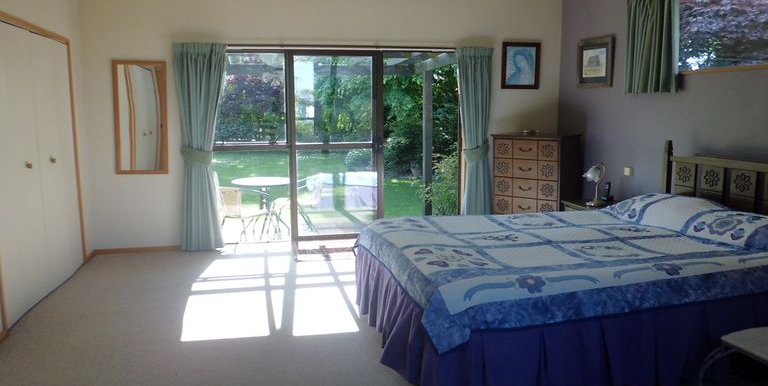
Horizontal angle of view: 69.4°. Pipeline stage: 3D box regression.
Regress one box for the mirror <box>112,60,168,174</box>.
[{"bbox_3d":[-2.352,-0.718,5.363,0.462,1.081,0.030,-2,8,-12],"label":"mirror"}]

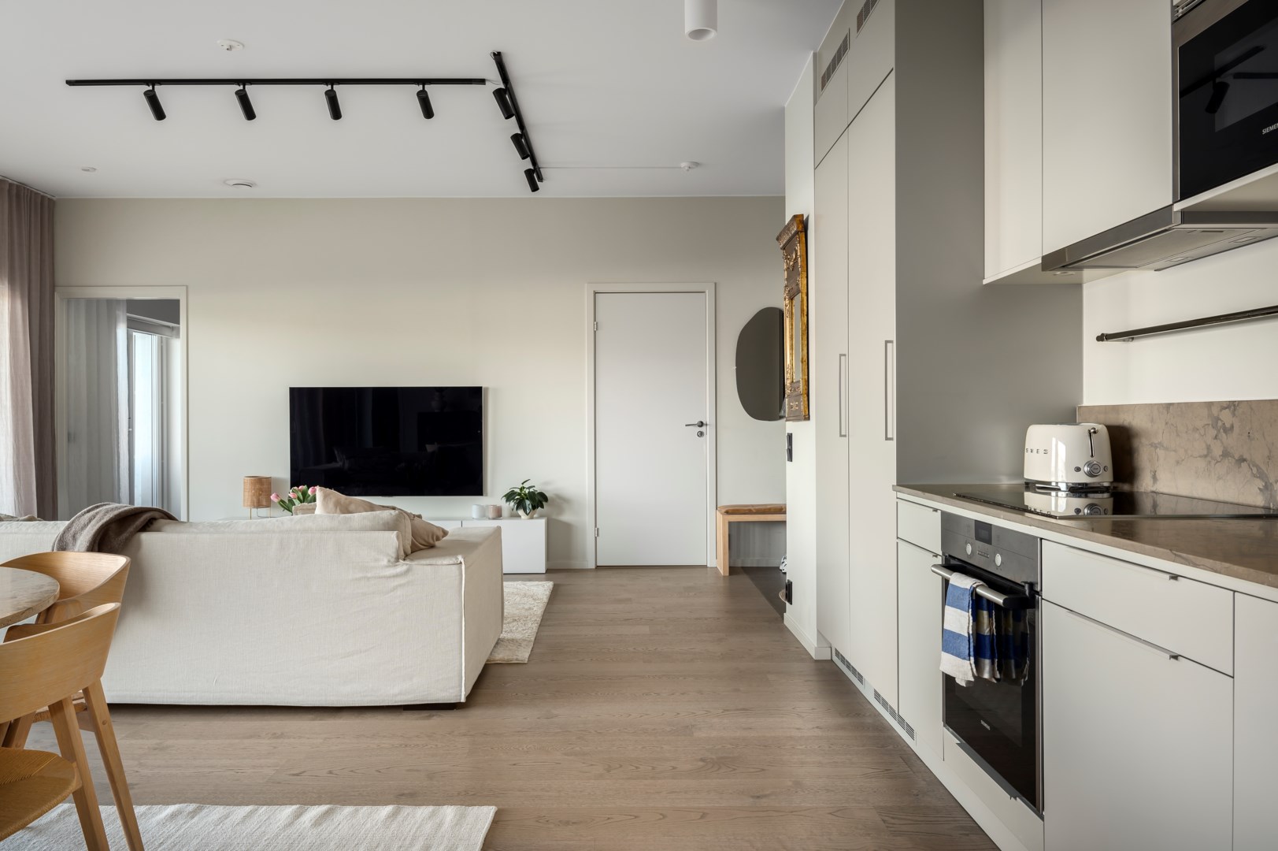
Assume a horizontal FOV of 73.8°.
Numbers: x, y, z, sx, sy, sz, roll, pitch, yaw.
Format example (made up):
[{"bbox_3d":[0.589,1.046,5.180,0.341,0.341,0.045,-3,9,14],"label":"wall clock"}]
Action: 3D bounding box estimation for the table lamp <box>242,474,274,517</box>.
[{"bbox_3d":[-2.754,0.528,6.155,0.200,0.330,0.206,0,0,-1],"label":"table lamp"}]

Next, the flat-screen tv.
[{"bbox_3d":[-1.881,0.122,6.387,1.433,0.820,0.060,0,0,-1],"label":"flat-screen tv"}]

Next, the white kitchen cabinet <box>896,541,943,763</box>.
[{"bbox_3d":[1.145,0.665,2.638,0.560,0.581,0.396,0,0,-1],"label":"white kitchen cabinet"}]

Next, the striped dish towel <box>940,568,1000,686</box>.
[{"bbox_3d":[0.829,0.508,2.158,0.063,0.247,0.210,0,0,-1],"label":"striped dish towel"}]

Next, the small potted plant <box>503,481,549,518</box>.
[{"bbox_3d":[-0.820,0.538,6.158,0.331,0.289,0.300,0,0,-1],"label":"small potted plant"}]

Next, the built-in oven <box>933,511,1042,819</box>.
[{"bbox_3d":[1.111,0.547,2.149,0.565,0.606,0.580,0,0,-1],"label":"built-in oven"}]

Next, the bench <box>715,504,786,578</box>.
[{"bbox_3d":[1.133,0.835,6.296,1.050,0.475,0.420,0,0,-1],"label":"bench"}]

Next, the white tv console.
[{"bbox_3d":[-1.868,0.871,6.250,2.400,0.383,0.400,0,0,-1],"label":"white tv console"}]

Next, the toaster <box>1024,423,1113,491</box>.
[{"bbox_3d":[1.341,0.095,2.691,0.185,0.202,0.270,0,0,-1],"label":"toaster"}]

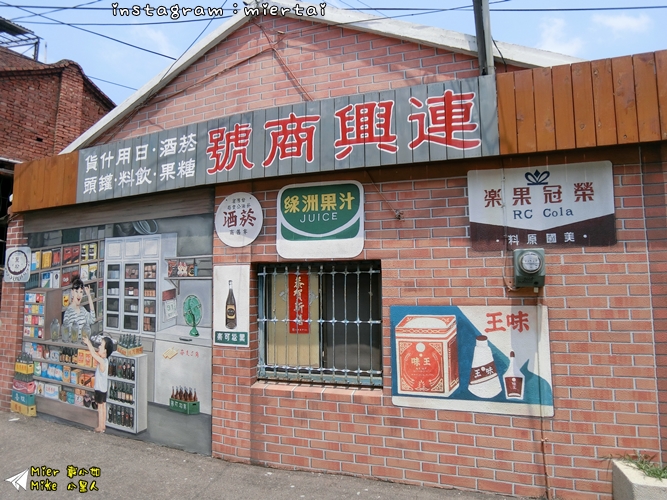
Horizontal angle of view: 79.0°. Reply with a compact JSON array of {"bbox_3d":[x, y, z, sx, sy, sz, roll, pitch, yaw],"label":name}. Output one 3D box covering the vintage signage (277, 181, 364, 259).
[{"bbox_3d":[-0.131,-0.269,3.607,0.822,0.680,0.050,-2,-5,17],"label":"vintage signage"}]

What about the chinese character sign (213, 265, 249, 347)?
[{"bbox_3d":[-0.965,0.521,3.800,0.385,0.748,0.050,-2,-5,17],"label":"chinese character sign"}]

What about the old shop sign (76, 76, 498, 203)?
[{"bbox_3d":[-0.829,-0.927,3.879,4.454,0.636,0.080,-2,-6,20],"label":"old shop sign"}]

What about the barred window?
[{"bbox_3d":[-0.133,0.649,3.699,1.230,1.068,0.100,-2,-5,17],"label":"barred window"}]

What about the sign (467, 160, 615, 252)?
[{"bbox_3d":[1.562,-0.332,3.077,1.005,0.636,0.050,-2,-5,17],"label":"sign"}]

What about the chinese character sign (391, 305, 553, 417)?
[{"bbox_3d":[1.034,0.843,3.139,1.177,0.798,0.050,-2,-5,17],"label":"chinese character sign"}]

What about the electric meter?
[{"bbox_3d":[1.452,0.138,2.996,0.194,0.285,0.170,-2,-5,17],"label":"electric meter"}]

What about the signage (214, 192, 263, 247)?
[{"bbox_3d":[-0.908,-0.290,3.854,0.519,0.533,0.050,-2,-5,17],"label":"signage"}]

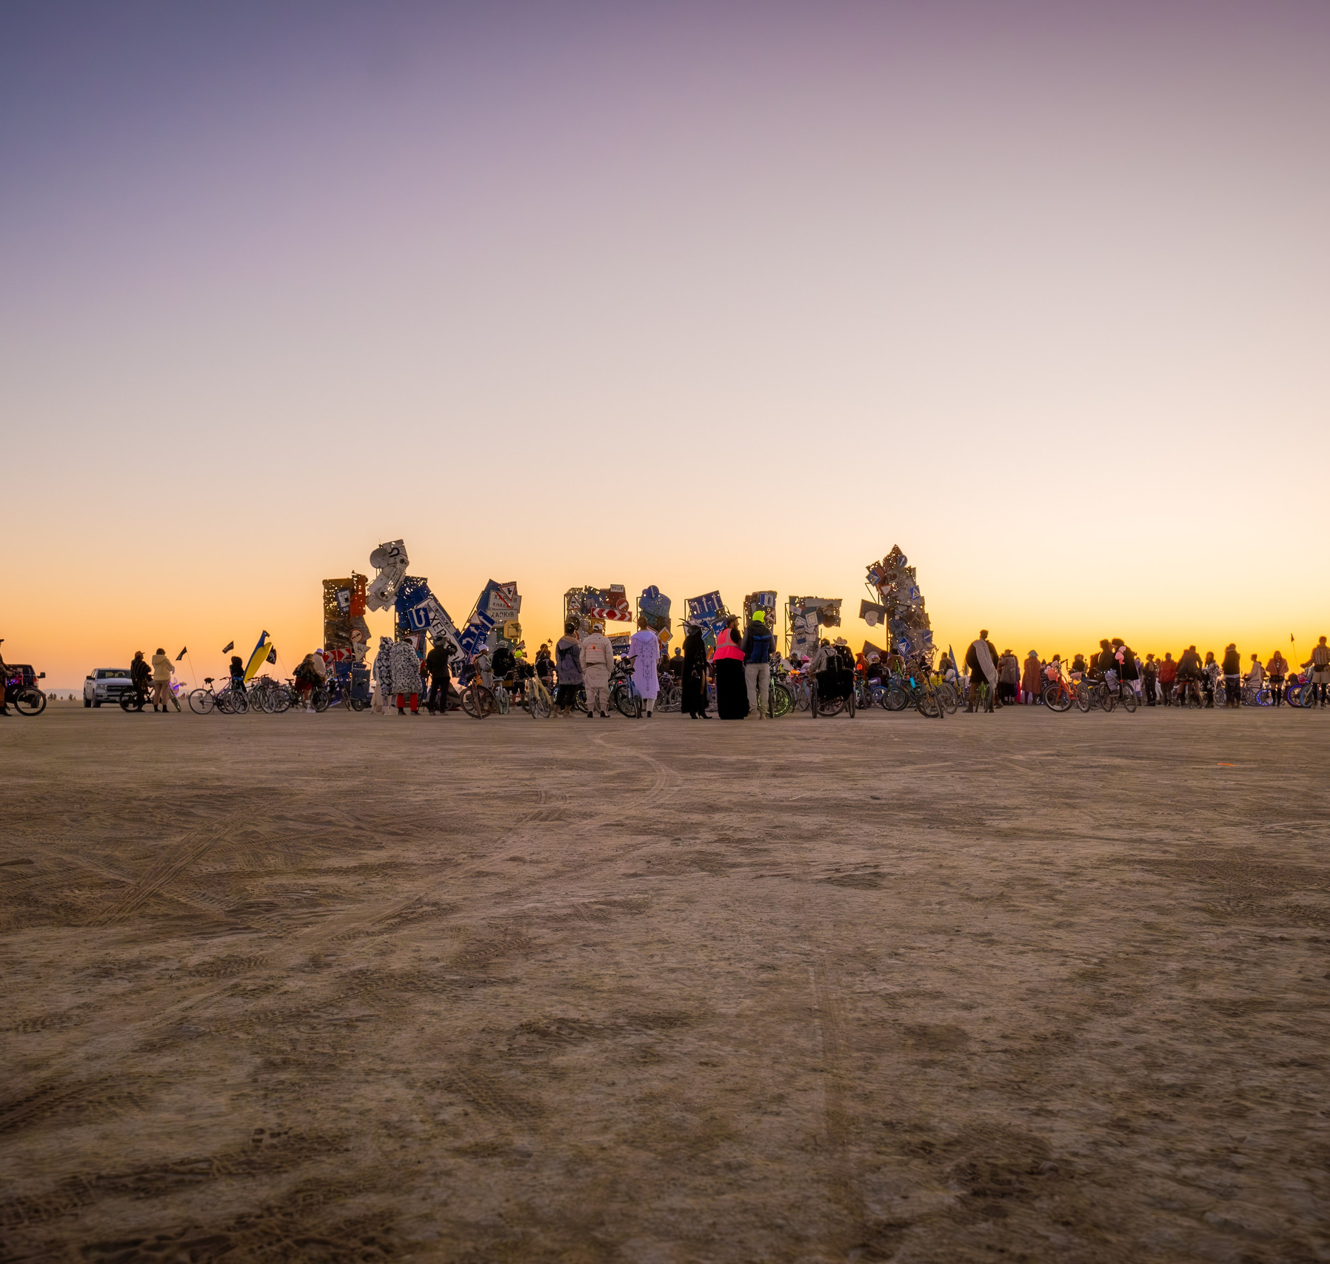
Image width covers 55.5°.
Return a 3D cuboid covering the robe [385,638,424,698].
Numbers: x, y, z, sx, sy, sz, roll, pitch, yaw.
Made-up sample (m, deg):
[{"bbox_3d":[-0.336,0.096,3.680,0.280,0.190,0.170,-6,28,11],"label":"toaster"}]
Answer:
[{"bbox_3d":[-5.862,0.818,28.500,0.780,1.330,0.500,-1,-3,9],"label":"robe"}]

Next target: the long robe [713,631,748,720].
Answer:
[{"bbox_3d":[1.165,0.738,22.100,0.600,1.560,0.470,-2,-4,34],"label":"long robe"}]

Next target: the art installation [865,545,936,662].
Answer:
[{"bbox_3d":[13.659,-0.491,74.000,4.600,9.330,1.200,1,-3,-27],"label":"art installation"}]

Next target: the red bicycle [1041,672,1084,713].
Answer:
[{"bbox_3d":[10.163,1.555,32.000,0.620,1.080,1.720,1,-3,-22],"label":"red bicycle"}]

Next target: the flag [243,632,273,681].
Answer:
[{"bbox_3d":[-11.239,0.676,35.000,0.850,1.350,0.300,1,-3,-18],"label":"flag"}]

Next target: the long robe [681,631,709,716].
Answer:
[{"bbox_3d":[0.554,0.738,22.500,0.500,1.500,0.430,-2,-3,30],"label":"long robe"}]

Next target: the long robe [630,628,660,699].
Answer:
[{"bbox_3d":[-0.362,0.577,22.900,0.530,1.290,0.360,0,-3,3],"label":"long robe"}]

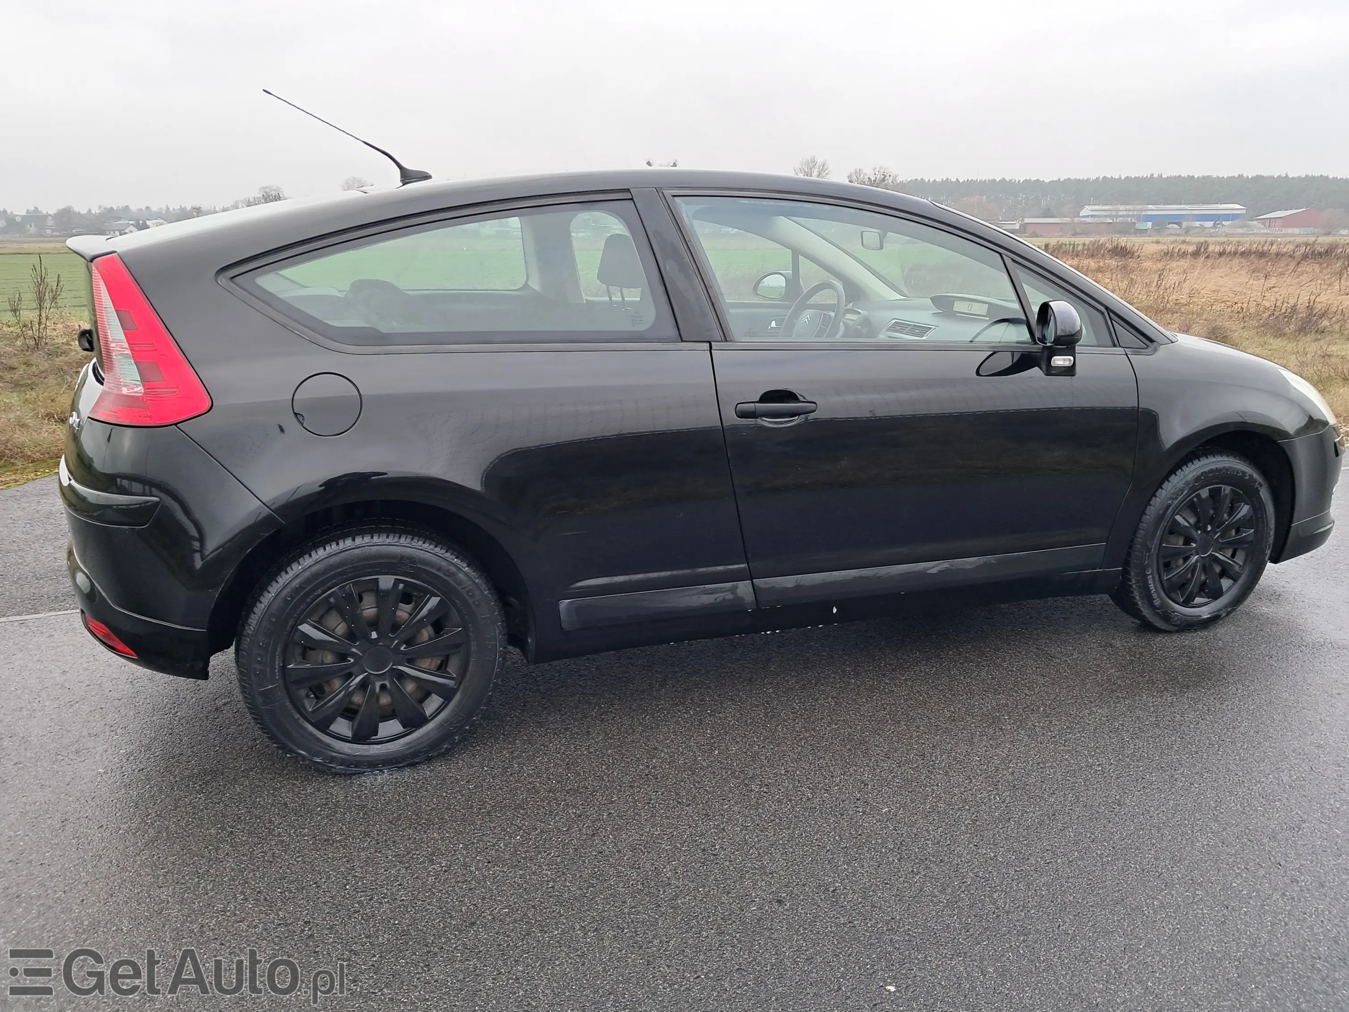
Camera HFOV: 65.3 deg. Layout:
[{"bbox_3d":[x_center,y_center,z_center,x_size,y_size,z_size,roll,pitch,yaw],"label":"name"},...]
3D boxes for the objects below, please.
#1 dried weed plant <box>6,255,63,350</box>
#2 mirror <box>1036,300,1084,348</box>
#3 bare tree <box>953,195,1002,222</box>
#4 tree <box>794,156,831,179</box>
[{"bbox_3d":[-6.881,-2.160,11.204,0.540,0.981,0.500,-9,17,-30],"label":"dried weed plant"},{"bbox_3d":[1.056,-0.500,2.884,0.095,0.132,0.165,-1,15,-5],"label":"mirror"},{"bbox_3d":[88.963,-85.235,309.063,15.000,11.000,15.000,4,15,15],"label":"bare tree"},{"bbox_3d":[30.188,-67.143,228.281,9.500,16.800,9.500,2,15,7],"label":"tree"}]

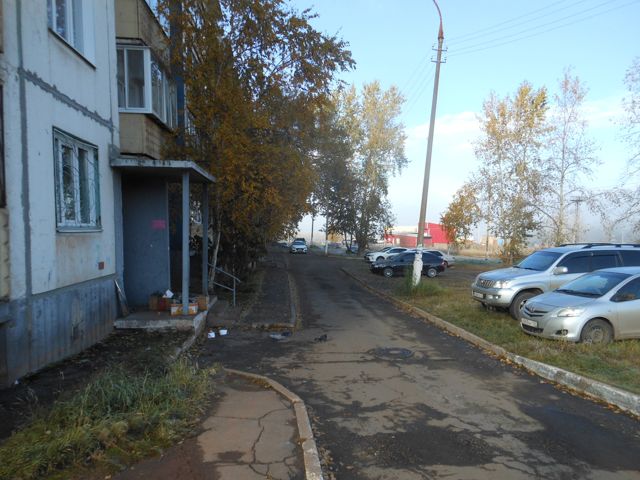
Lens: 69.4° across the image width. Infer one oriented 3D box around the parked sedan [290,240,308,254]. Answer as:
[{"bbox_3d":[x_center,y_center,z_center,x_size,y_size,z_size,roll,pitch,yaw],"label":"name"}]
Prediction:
[{"bbox_3d":[-2.329,0.852,52.500,1.750,1.450,4.300,0,2,-1],"label":"parked sedan"}]

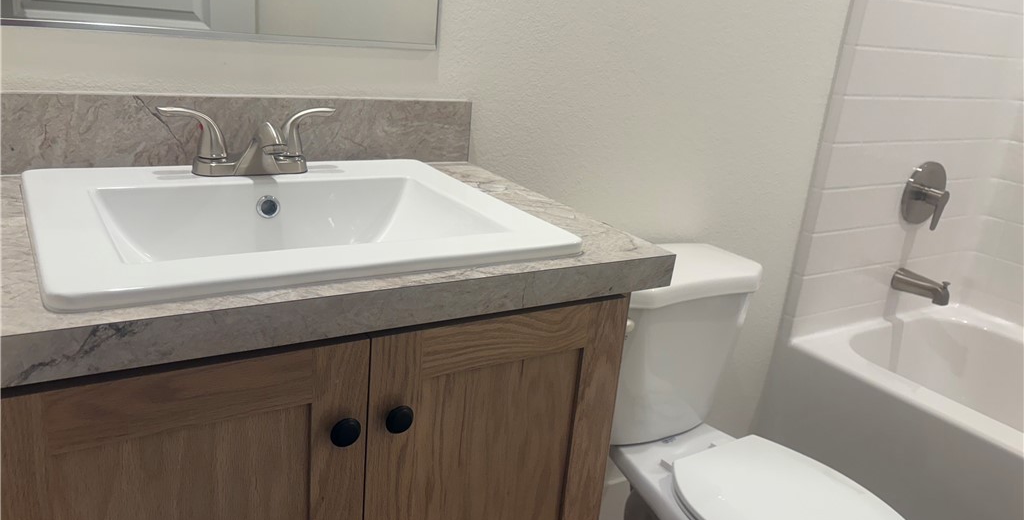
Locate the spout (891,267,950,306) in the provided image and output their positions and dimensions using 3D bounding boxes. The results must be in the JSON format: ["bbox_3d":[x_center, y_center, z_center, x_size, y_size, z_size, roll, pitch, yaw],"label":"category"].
[{"bbox_3d":[1.105,0.072,2.065,0.056,0.073,0.142,-6,21,-31],"label":"spout"}]

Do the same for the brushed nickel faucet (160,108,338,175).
[{"bbox_3d":[-0.324,-0.144,0.995,0.231,0.090,0.150,-6,21,-31],"label":"brushed nickel faucet"}]

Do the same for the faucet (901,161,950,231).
[{"bbox_3d":[1.111,-0.166,2.015,0.176,0.174,0.080,-6,21,-31],"label":"faucet"}]

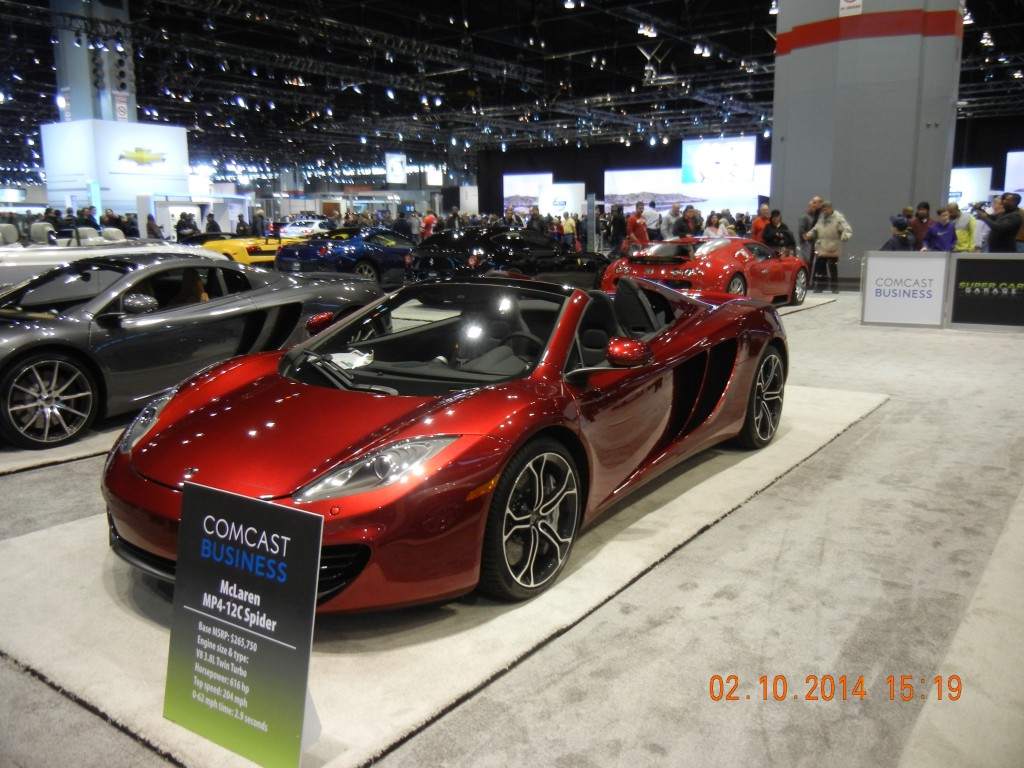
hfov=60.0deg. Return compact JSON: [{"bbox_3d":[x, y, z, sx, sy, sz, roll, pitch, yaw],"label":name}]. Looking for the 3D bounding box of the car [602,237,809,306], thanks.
[{"bbox_3d":[3.475,-1.875,14.950,2.000,1.200,4.450,8,13,37],"label":"car"}]

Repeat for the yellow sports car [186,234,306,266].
[{"bbox_3d":[-8.134,-3.511,24.108,4.370,1.180,1.920,5,11,25],"label":"yellow sports car"}]

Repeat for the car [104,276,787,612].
[{"bbox_3d":[0.023,-0.030,4.770,1.950,1.190,4.500,7,12,33],"label":"car"}]

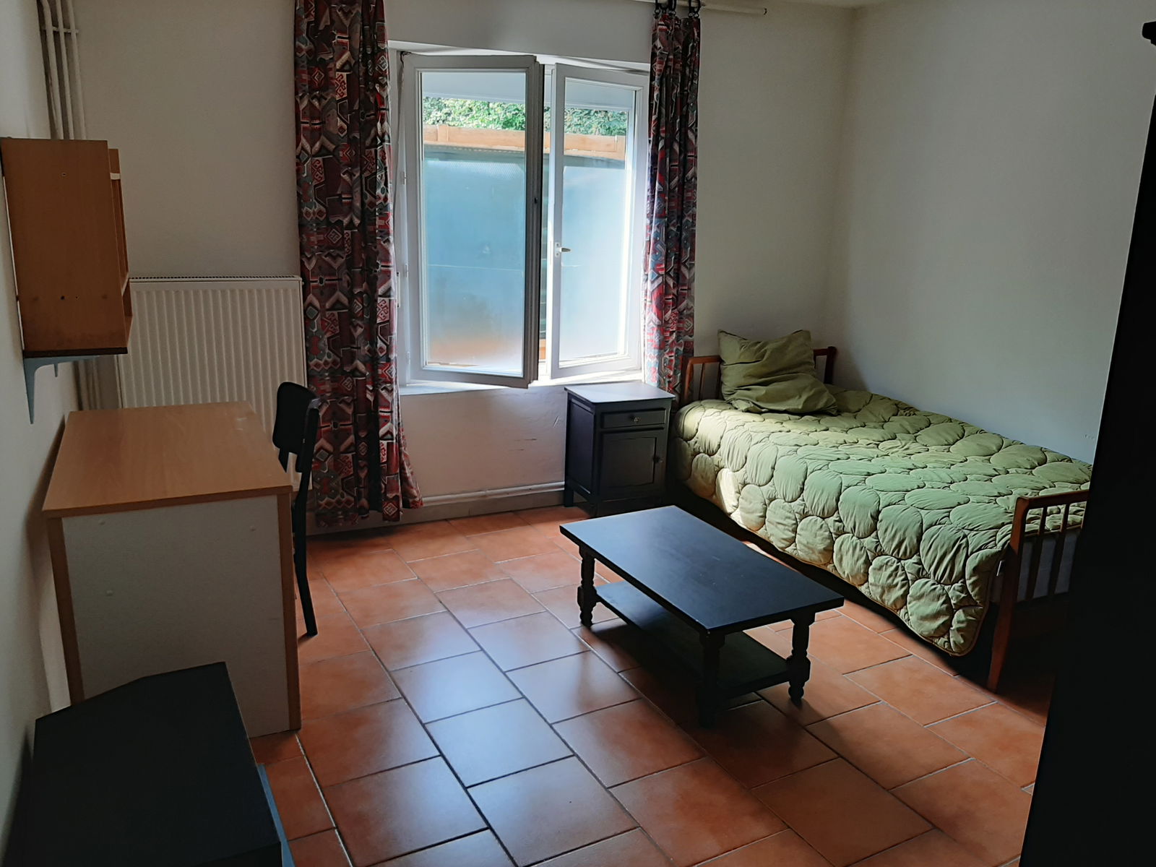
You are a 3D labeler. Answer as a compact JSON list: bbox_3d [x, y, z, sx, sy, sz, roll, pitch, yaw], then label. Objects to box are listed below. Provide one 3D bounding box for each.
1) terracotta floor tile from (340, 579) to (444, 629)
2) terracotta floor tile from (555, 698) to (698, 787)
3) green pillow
[{"bbox_3d":[-0.716,0.652,3.336,0.332,0.010,0.327,-7,17,-29],"label":"terracotta floor tile"},{"bbox_3d":[0.144,0.904,2.556,0.335,0.010,0.335,-6,16,-28],"label":"terracotta floor tile"},{"bbox_3d":[1.028,-0.325,4.494,0.560,0.460,0.190,-1,-14,-11],"label":"green pillow"}]

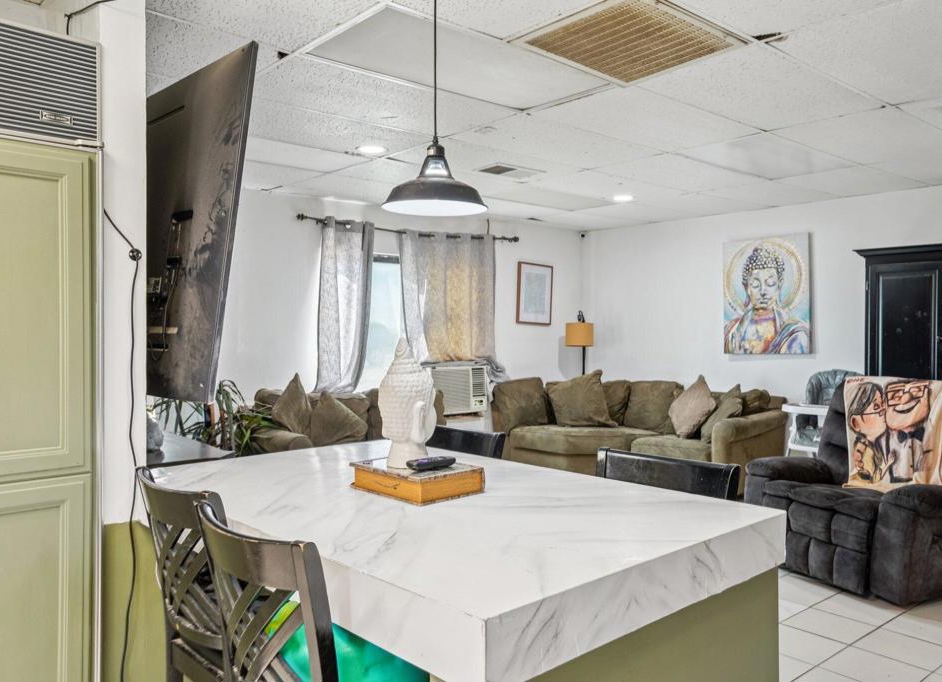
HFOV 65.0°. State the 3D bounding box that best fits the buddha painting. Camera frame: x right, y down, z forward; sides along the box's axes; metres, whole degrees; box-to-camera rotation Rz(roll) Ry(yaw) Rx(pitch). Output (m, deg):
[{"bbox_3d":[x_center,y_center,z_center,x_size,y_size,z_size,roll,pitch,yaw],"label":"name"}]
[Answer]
[{"bbox_3d":[2.482,-0.380,6.245,0.040,0.985,0.755,0,1,-41],"label":"buddha painting"}]

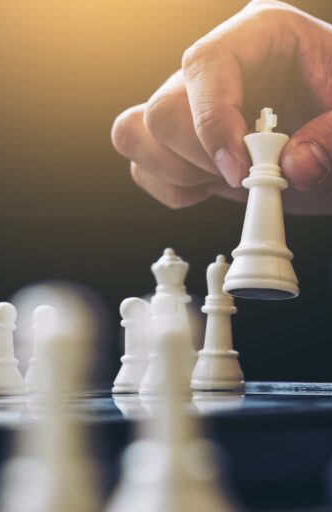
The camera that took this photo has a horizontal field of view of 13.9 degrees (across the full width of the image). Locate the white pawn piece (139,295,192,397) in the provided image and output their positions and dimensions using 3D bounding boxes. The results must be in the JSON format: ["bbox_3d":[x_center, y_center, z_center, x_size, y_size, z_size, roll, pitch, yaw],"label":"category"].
[{"bbox_3d":[0.000,0.035,0.541,0.021,0.040,0.021,-1,-4,0],"label":"white pawn piece"}]

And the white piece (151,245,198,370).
[{"bbox_3d":[0.002,0.030,0.675,0.028,0.068,0.028,-1,-4,0],"label":"white piece"}]

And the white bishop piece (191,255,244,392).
[{"bbox_3d":[0.023,0.028,0.583,0.024,0.058,0.024,-1,-4,0],"label":"white bishop piece"}]

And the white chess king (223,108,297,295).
[{"bbox_3d":[0.042,-0.024,0.580,0.032,0.080,0.032,2,-12,0],"label":"white chess king"}]

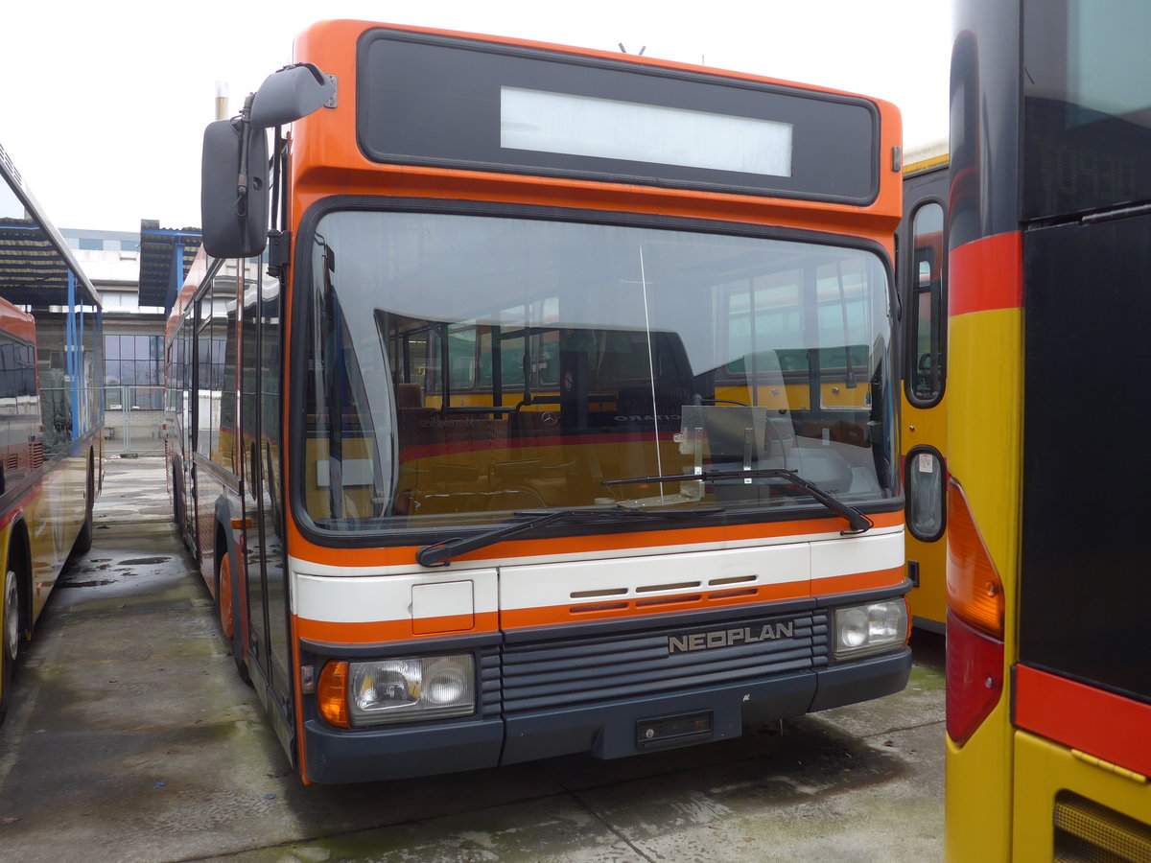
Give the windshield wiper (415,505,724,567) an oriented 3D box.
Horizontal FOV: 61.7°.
[{"bbox_3d":[0.010,0.332,3.193,1.086,0.168,0.112,-1,1,-24],"label":"windshield wiper"}]

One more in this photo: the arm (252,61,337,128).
[{"bbox_3d":[-0.818,-0.969,2.816,0.284,0.203,0.203,-1,1,-24],"label":"arm"}]

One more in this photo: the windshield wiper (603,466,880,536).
[{"bbox_3d":[0.628,0.274,3.474,1.188,0.254,0.112,-1,1,-24],"label":"windshield wiper"}]

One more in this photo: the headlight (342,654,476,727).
[{"bbox_3d":[-0.526,0.810,3.068,0.391,0.208,0.112,-1,1,-19],"label":"headlight"}]

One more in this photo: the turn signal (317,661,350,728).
[{"bbox_3d":[-0.749,0.813,2.986,0.107,0.208,0.122,-1,1,-4],"label":"turn signal"}]

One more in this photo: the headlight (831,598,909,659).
[{"bbox_3d":[1.139,0.773,3.824,0.391,0.208,0.112,-1,2,-29],"label":"headlight"}]

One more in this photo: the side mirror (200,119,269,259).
[{"bbox_3d":[-0.962,-0.684,2.723,0.188,0.401,0.112,-1,1,-12],"label":"side mirror"}]

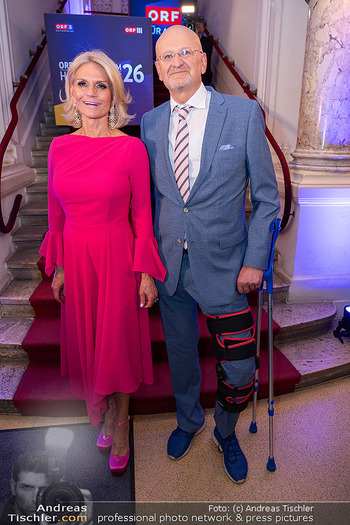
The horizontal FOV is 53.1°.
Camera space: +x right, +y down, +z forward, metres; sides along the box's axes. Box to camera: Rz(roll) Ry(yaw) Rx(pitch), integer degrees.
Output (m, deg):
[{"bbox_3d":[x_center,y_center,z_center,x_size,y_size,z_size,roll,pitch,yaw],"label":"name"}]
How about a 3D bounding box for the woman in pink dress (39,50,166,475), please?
[{"bbox_3d":[-0.295,0.068,1.532,0.550,1.750,0.380,-1,15,-5],"label":"woman in pink dress"}]

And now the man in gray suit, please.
[{"bbox_3d":[0.130,0.071,1.464,0.580,1.820,0.420,5,19,15],"label":"man in gray suit"}]

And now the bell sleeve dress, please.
[{"bbox_3d":[-0.300,0.144,1.498,0.530,1.300,0.360,-3,18,-8],"label":"bell sleeve dress"}]

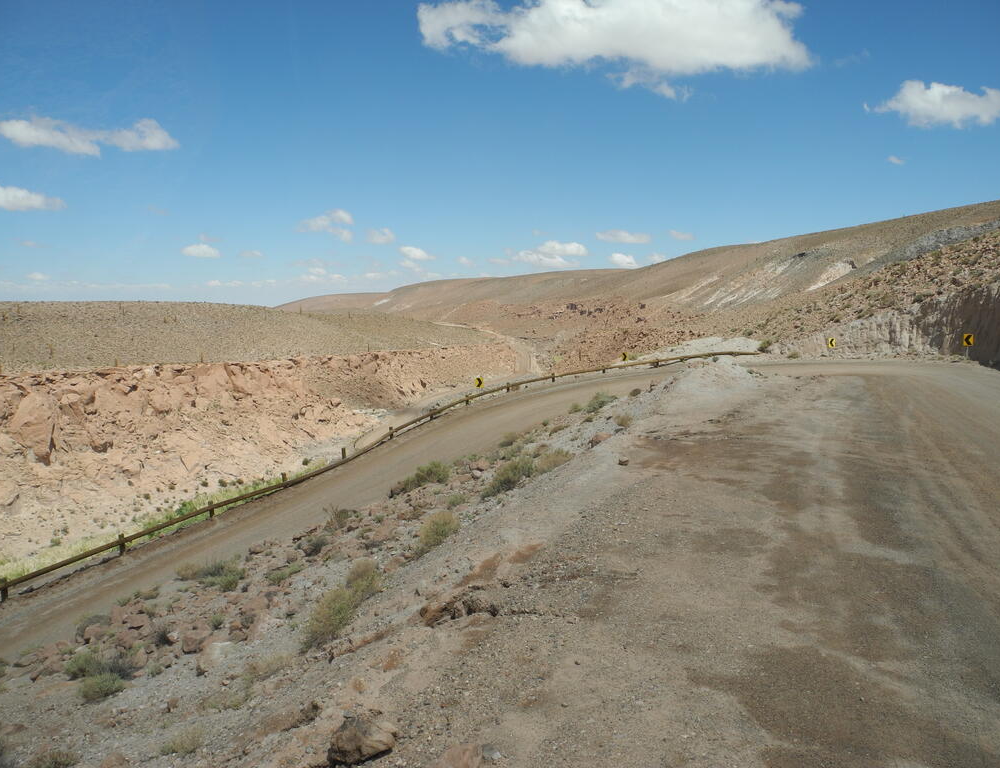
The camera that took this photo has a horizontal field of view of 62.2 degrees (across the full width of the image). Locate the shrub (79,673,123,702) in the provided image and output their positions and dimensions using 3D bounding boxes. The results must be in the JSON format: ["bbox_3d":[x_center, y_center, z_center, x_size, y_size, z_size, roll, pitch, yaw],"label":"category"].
[{"bbox_3d":[-7.846,5.975,16.308,0.906,0.502,0.770,-3,6,-26],"label":"shrub"}]

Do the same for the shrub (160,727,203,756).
[{"bbox_3d":[-4.690,5.265,12.198,0.619,0.376,0.495,-2,6,-22],"label":"shrub"}]

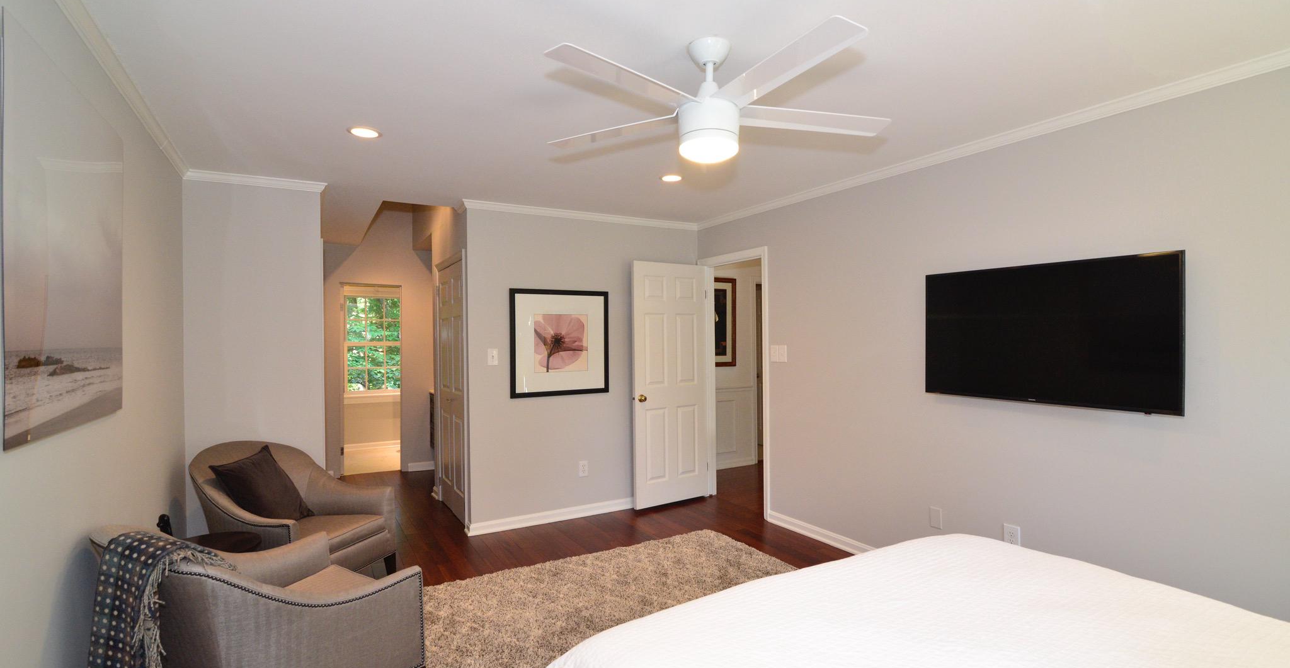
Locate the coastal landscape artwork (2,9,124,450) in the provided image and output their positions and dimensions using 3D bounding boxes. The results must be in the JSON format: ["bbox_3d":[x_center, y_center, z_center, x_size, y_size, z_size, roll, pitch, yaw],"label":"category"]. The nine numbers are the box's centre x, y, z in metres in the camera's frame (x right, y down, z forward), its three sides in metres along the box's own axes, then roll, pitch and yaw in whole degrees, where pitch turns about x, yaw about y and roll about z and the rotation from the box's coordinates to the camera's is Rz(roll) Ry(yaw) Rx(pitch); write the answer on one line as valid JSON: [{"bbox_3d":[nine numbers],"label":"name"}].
[{"bbox_3d":[-1.665,-0.230,1.682,0.020,0.985,0.980,-1,0,-31],"label":"coastal landscape artwork"}]

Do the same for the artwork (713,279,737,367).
[{"bbox_3d":[0.682,-0.119,6.023,0.720,0.940,0.030,-1,0,-31],"label":"artwork"}]

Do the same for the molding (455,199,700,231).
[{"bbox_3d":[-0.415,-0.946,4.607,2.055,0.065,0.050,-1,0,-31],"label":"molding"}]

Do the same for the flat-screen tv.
[{"bbox_3d":[1.864,0.001,2.738,0.060,0.640,1.080,-1,0,-31],"label":"flat-screen tv"}]

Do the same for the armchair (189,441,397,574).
[{"bbox_3d":[-1.986,1.043,3.255,0.780,0.840,0.740,-1,0,18],"label":"armchair"}]

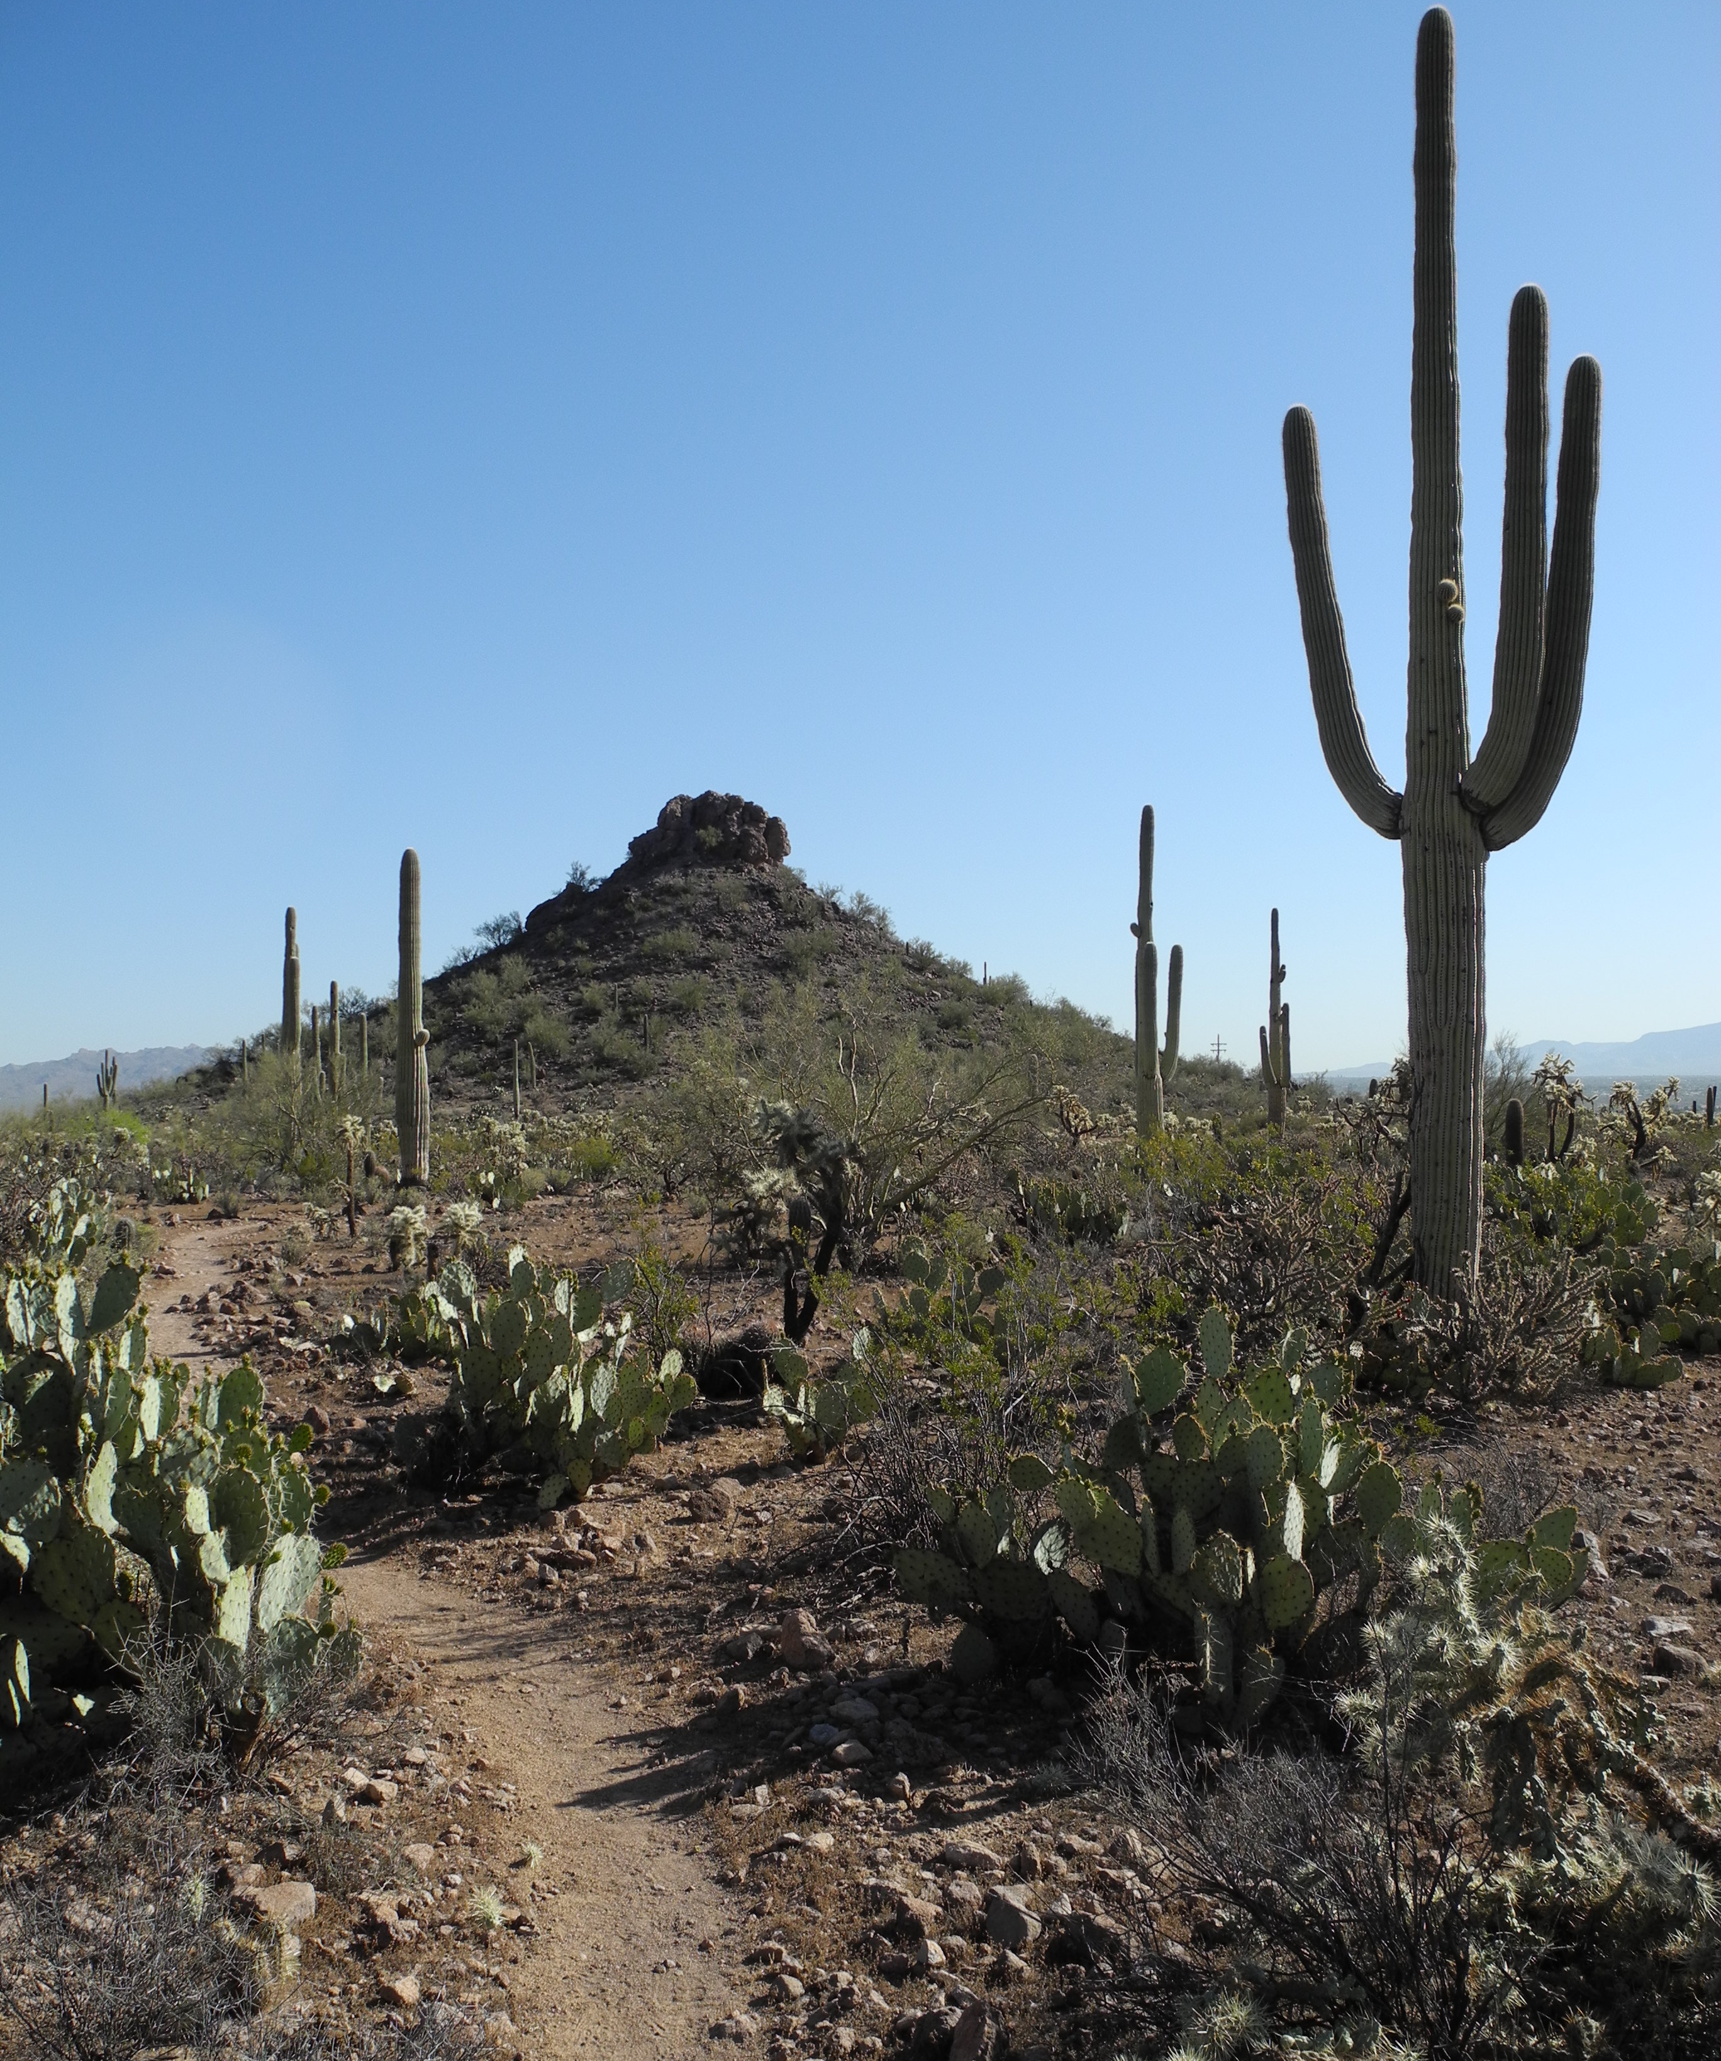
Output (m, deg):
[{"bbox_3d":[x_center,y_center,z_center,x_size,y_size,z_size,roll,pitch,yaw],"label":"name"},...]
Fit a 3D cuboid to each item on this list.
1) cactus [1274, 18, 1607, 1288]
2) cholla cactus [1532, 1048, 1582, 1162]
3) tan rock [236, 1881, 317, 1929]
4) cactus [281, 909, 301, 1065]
[{"bbox_3d":[3.755,-2.376,12.000,2.051,8.472,1.100,0,-1,0],"label":"cactus"},{"bbox_3d":[11.474,1.252,30.500,0.825,1.885,0.800,0,-1,0],"label":"cholla cactus"},{"bbox_3d":[-1.154,1.723,3.660,0.165,0.085,0.120,0,-1,0],"label":"tan rock"},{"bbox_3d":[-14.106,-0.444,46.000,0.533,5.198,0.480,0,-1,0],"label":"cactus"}]

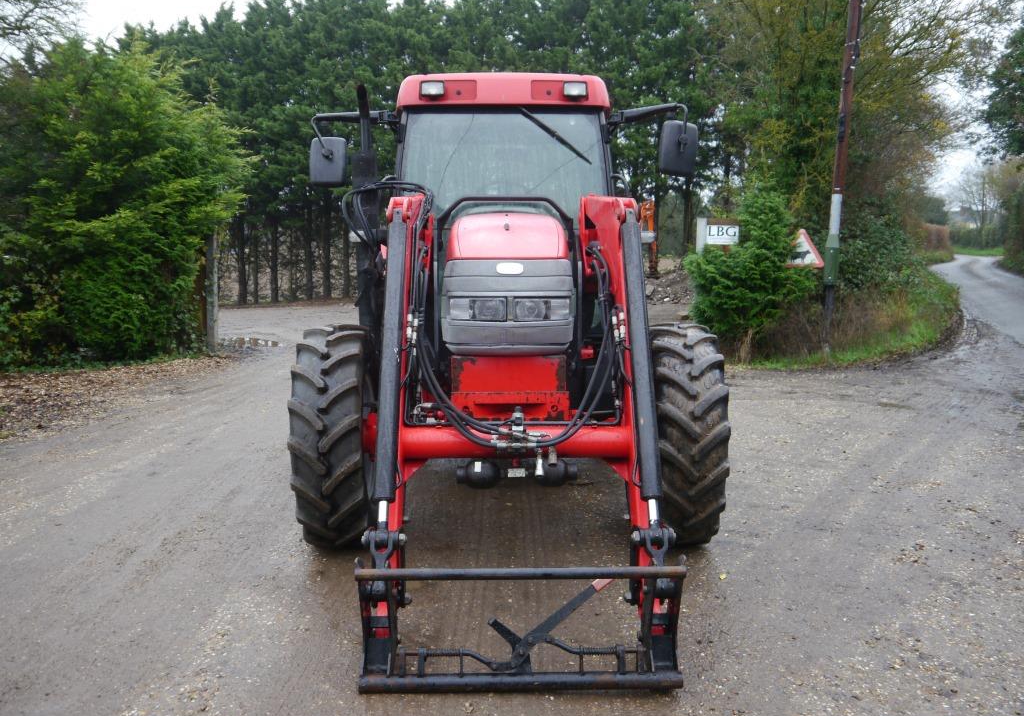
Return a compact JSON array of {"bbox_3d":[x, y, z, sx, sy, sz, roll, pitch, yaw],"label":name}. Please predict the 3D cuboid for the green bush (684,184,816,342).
[{"bbox_3d":[3.420,-1.360,12.800,1.800,2.300,1.750,0,7,0],"label":"green bush"}]

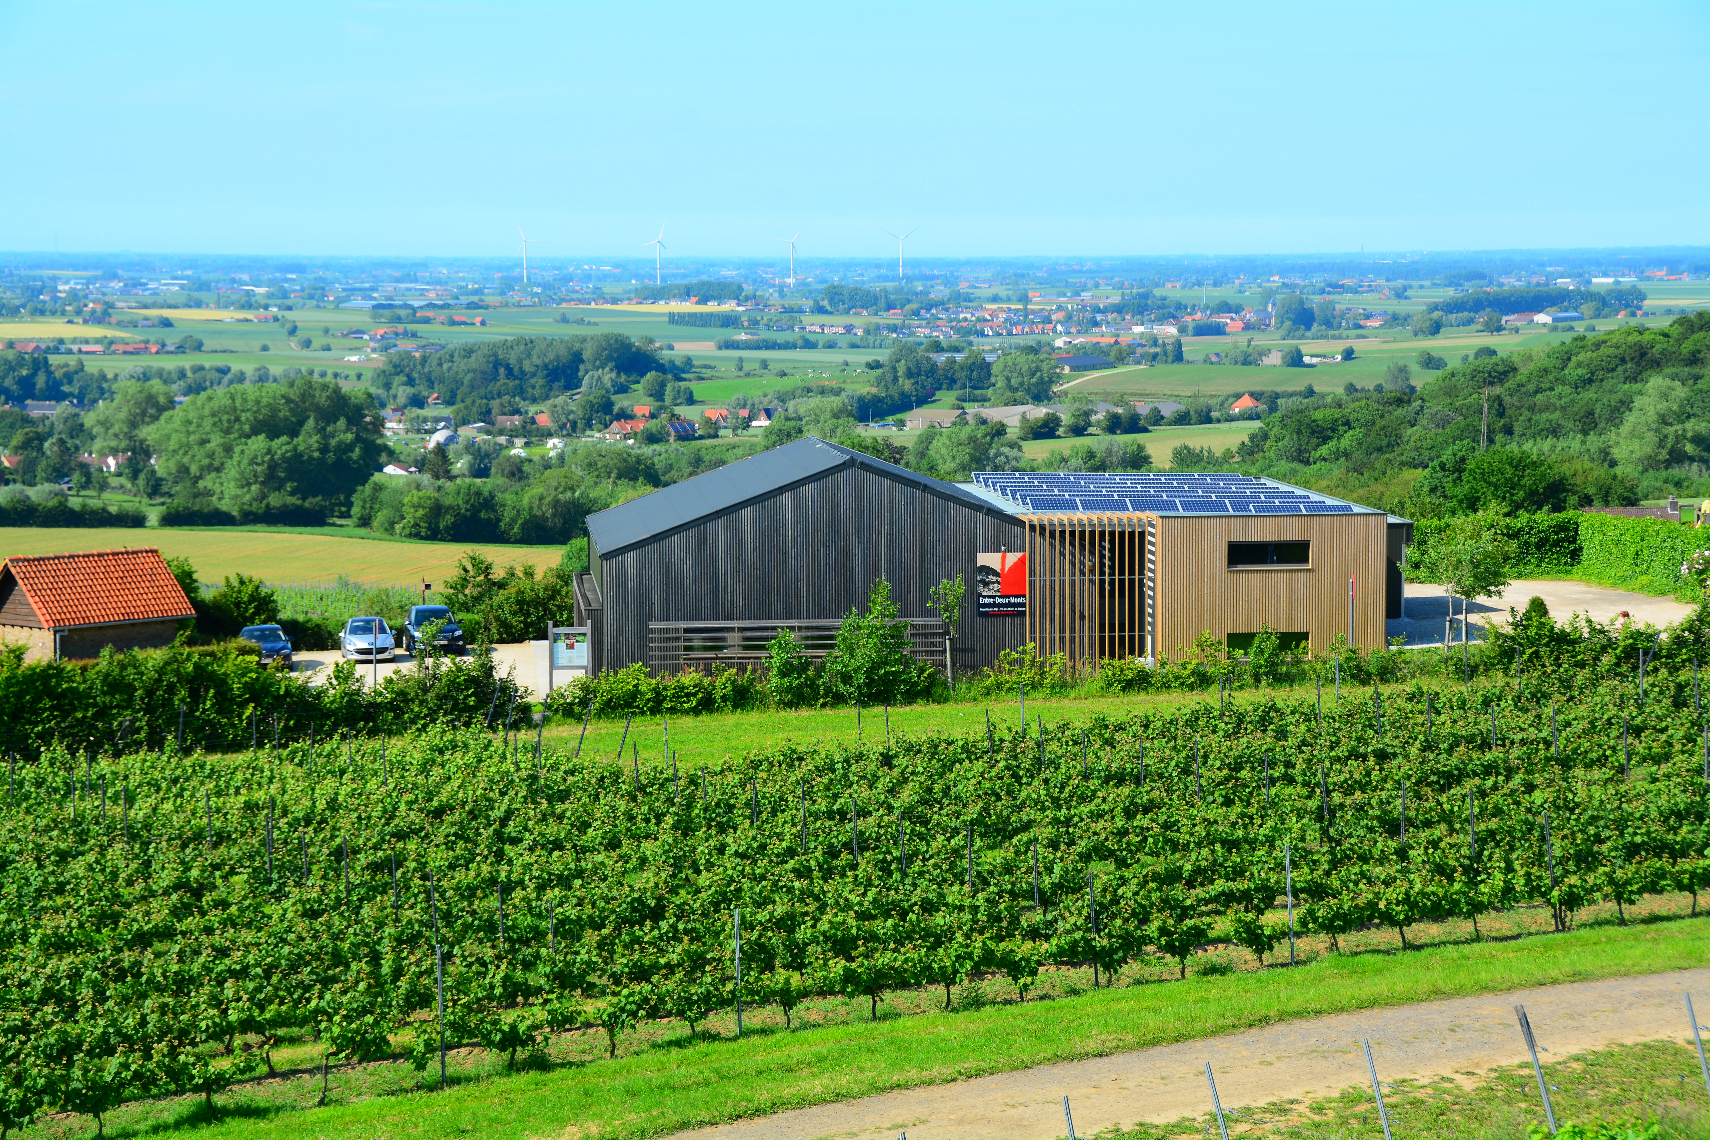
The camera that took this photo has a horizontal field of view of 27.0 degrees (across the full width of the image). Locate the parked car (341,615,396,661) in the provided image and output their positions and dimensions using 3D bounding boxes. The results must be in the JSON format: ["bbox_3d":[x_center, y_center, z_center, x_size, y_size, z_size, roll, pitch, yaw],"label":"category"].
[{"bbox_3d":[-17.169,2.323,125.256,1.750,1.480,4.100,-1,5,-12],"label":"parked car"}]

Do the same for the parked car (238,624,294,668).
[{"bbox_3d":[-20.297,2.630,122.172,1.790,1.440,4.350,-1,5,-12],"label":"parked car"}]

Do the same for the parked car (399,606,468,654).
[{"bbox_3d":[-14.996,2.055,126.939,1.830,1.700,4.500,-1,5,-12],"label":"parked car"}]

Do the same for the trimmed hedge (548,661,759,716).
[{"bbox_3d":[-6.293,3.691,111.122,6.750,1.380,1.200,-1,5,-13],"label":"trimmed hedge"}]

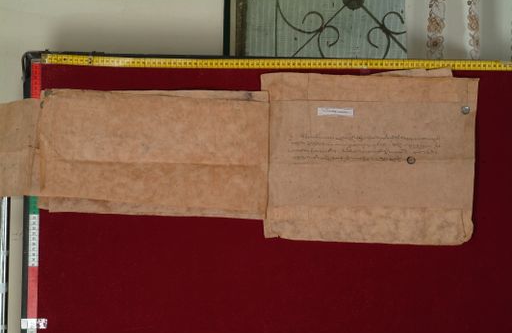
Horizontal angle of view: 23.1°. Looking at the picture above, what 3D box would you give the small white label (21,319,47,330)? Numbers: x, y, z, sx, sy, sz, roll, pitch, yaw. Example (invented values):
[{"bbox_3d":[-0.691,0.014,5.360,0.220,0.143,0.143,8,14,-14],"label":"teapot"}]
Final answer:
[{"bbox_3d":[-0.425,0.302,2.399,0.050,0.019,0.002,1,-3,-1],"label":"small white label"}]

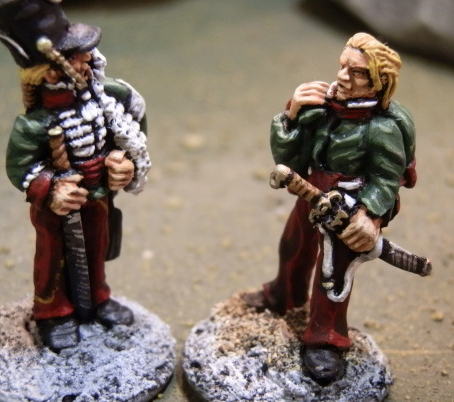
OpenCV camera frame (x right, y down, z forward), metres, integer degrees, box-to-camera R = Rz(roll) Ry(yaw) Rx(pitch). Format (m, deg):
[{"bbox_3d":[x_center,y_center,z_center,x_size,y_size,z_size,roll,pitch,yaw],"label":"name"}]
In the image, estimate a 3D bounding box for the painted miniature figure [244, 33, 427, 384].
[{"bbox_3d":[0.010,0.000,0.090,0.016,0.033,0.014,15,26,25],"label":"painted miniature figure"}]

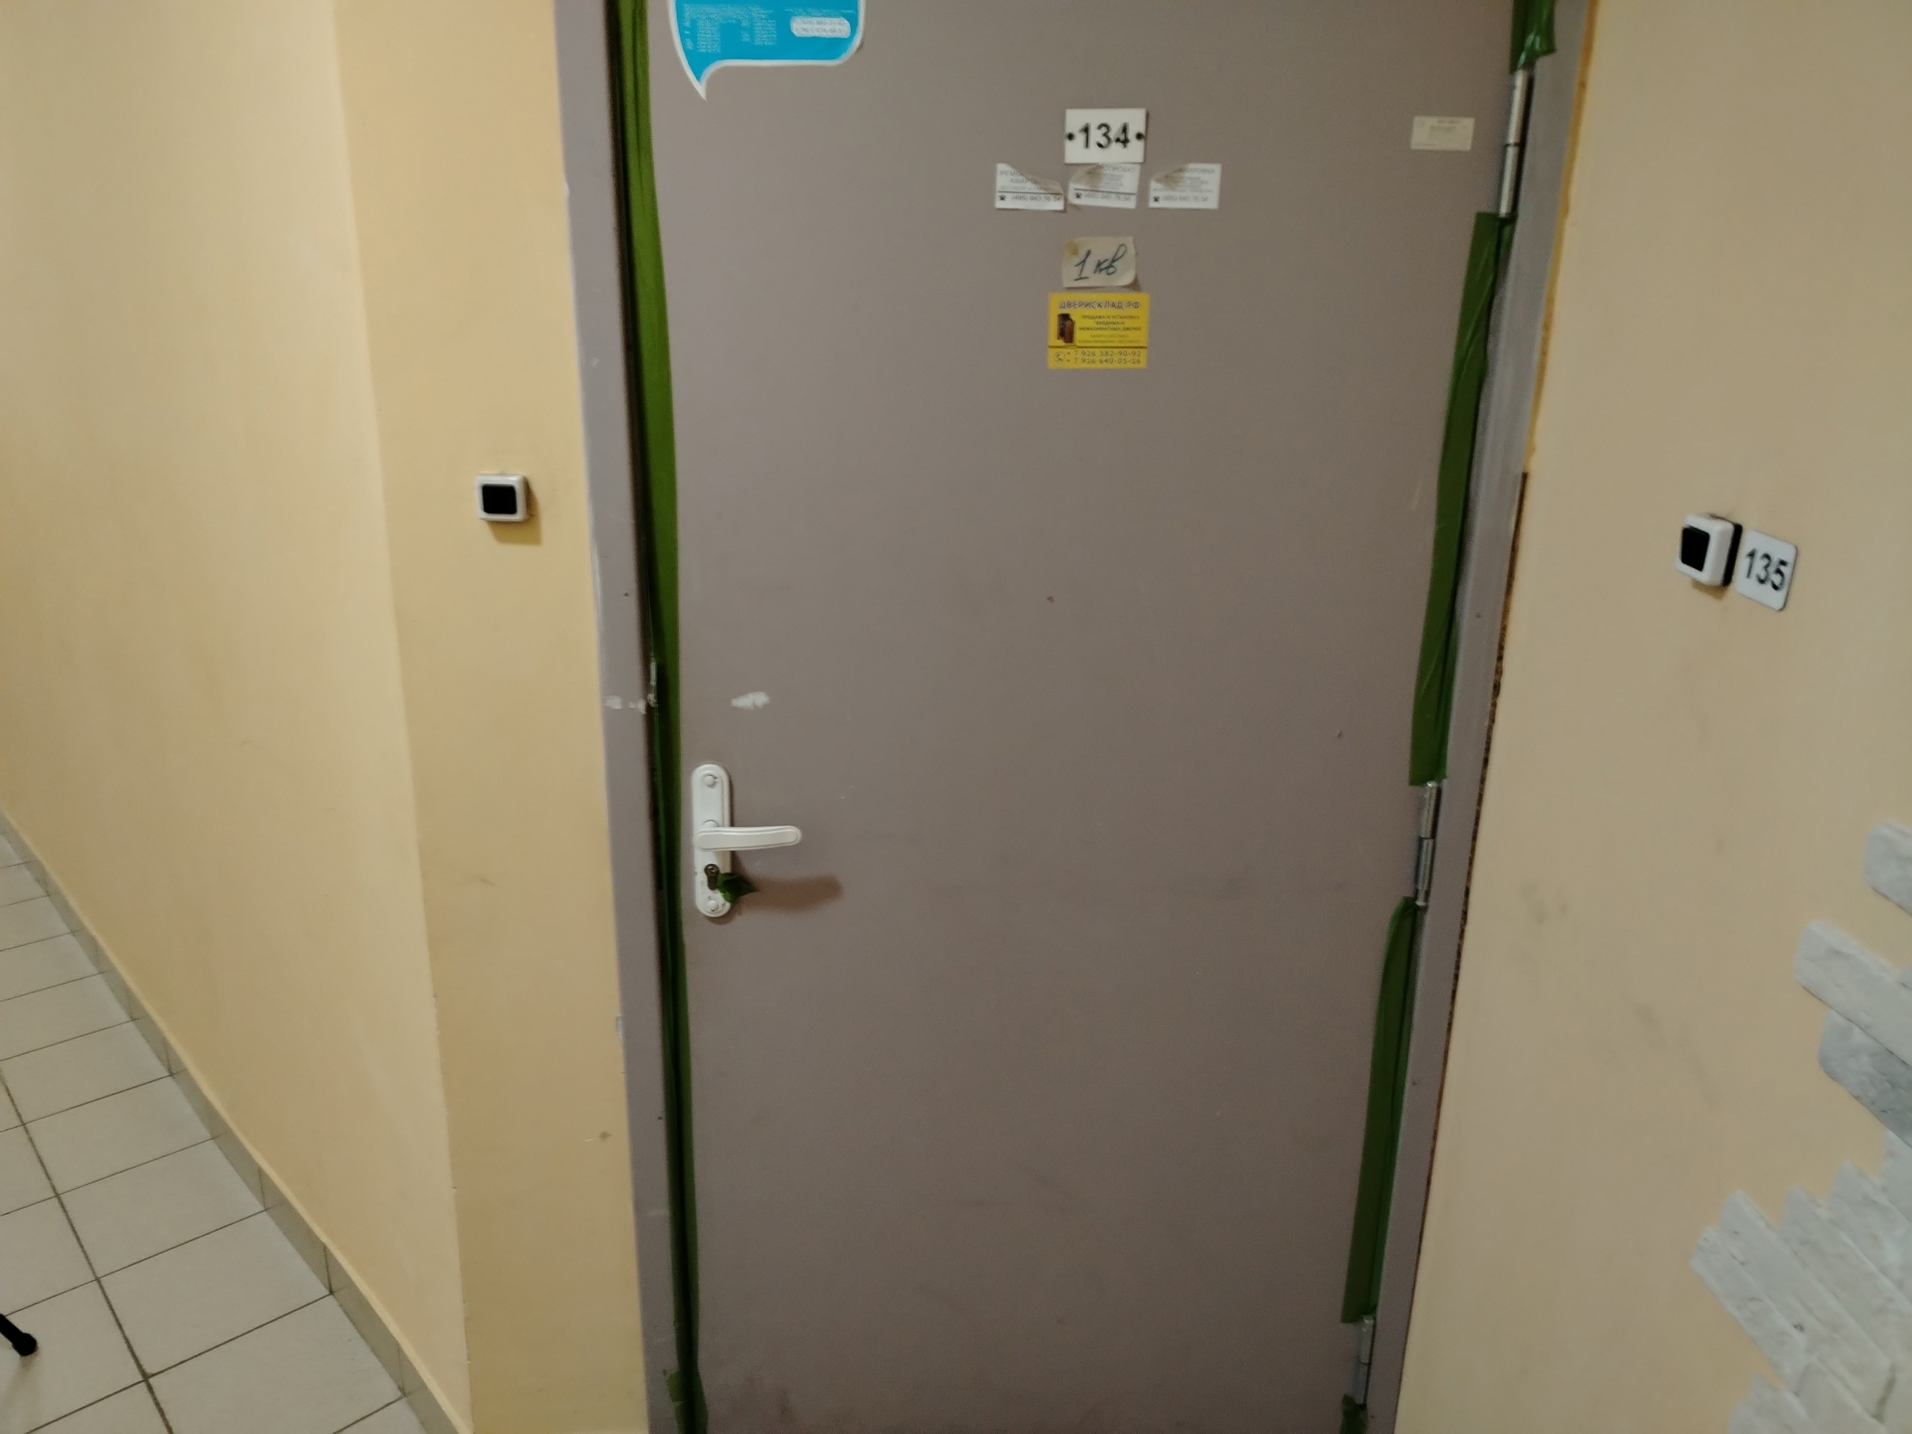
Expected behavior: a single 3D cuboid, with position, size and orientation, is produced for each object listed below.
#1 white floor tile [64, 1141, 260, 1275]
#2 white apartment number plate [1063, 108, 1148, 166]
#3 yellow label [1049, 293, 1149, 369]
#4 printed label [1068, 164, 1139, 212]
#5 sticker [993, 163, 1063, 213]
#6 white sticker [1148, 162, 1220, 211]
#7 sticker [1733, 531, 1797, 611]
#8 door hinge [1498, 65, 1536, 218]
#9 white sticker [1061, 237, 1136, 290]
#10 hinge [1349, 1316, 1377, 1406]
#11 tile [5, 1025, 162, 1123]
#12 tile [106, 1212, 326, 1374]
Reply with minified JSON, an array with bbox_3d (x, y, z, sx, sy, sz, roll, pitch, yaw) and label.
[{"bbox_3d":[-1.437,0.883,2.399,0.265,0.010,0.304,-14,22,-42],"label":"white floor tile"},{"bbox_3d":[0.151,-0.584,1.333,0.081,0.050,0.005,0,17,-3],"label":"white apartment number plate"},{"bbox_3d":[0.145,-0.391,1.344,0.100,0.073,0.004,1,16,1],"label":"yellow label"},{"bbox_3d":[0.146,-0.522,1.304,0.069,0.042,0.006,1,16,1],"label":"printed label"},{"bbox_3d":[0.073,-0.522,1.307,0.068,0.043,0.005,1,16,1],"label":"sticker"},{"bbox_3d":[0.234,-0.540,1.351,0.072,0.043,0.004,0,17,-3],"label":"white sticker"},{"bbox_3d":[0.645,-0.117,1.060,0.005,0.052,0.065,0,17,-3],"label":"sticker"},{"bbox_3d":[0.537,-0.552,1.282,0.018,0.138,0.020,1,16,1],"label":"door hinge"},{"bbox_3d":[0.144,-0.454,1.324,0.072,0.047,0.006,1,16,1],"label":"white sticker"},{"bbox_3d":[0.548,0.870,1.783,0.020,0.148,0.020,0,17,-3],"label":"hinge"},{"bbox_3d":[-1.859,0.756,2.827,0.266,0.010,0.298,-15,23,-42],"label":"tile"},{"bbox_3d":[-1.234,0.951,2.205,0.266,0.010,0.298,-15,23,-42],"label":"tile"}]

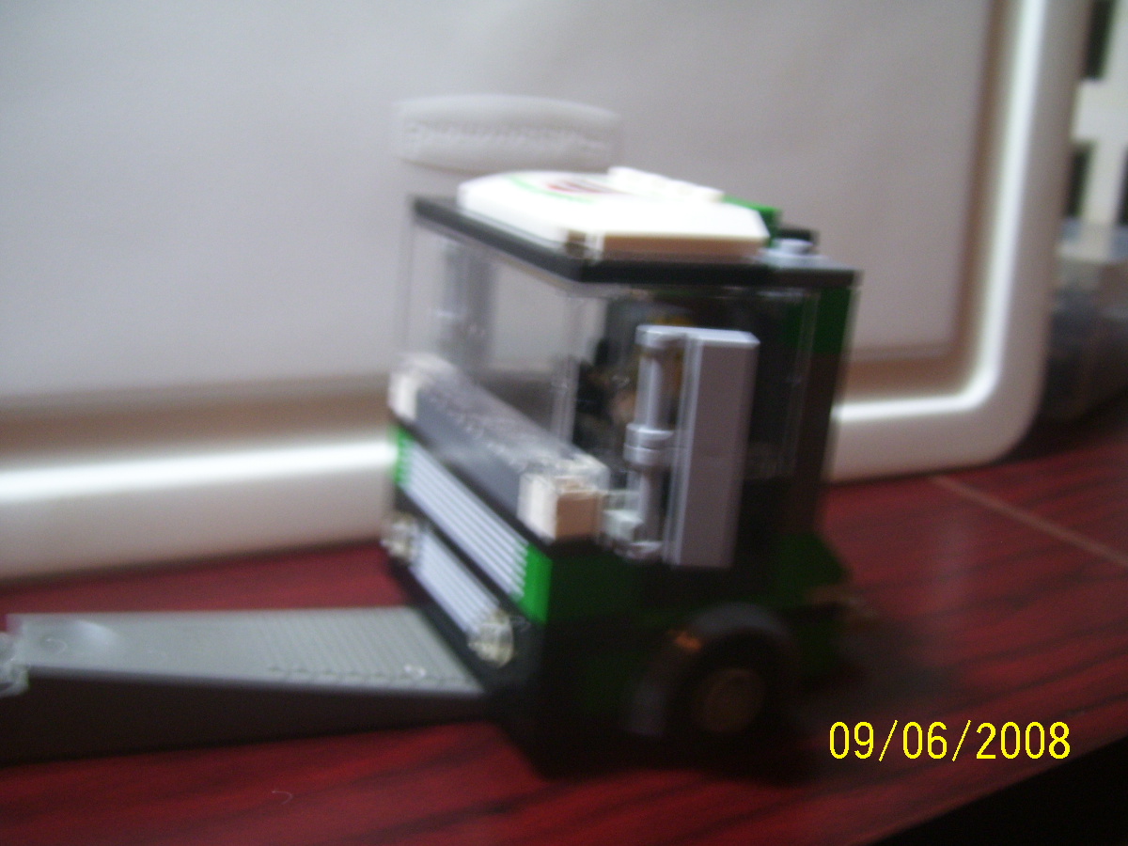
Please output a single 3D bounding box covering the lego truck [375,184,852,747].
[{"bbox_3d":[0.010,0.002,0.196,0.061,0.081,0.080,-2,16,-26],"label":"lego truck"}]

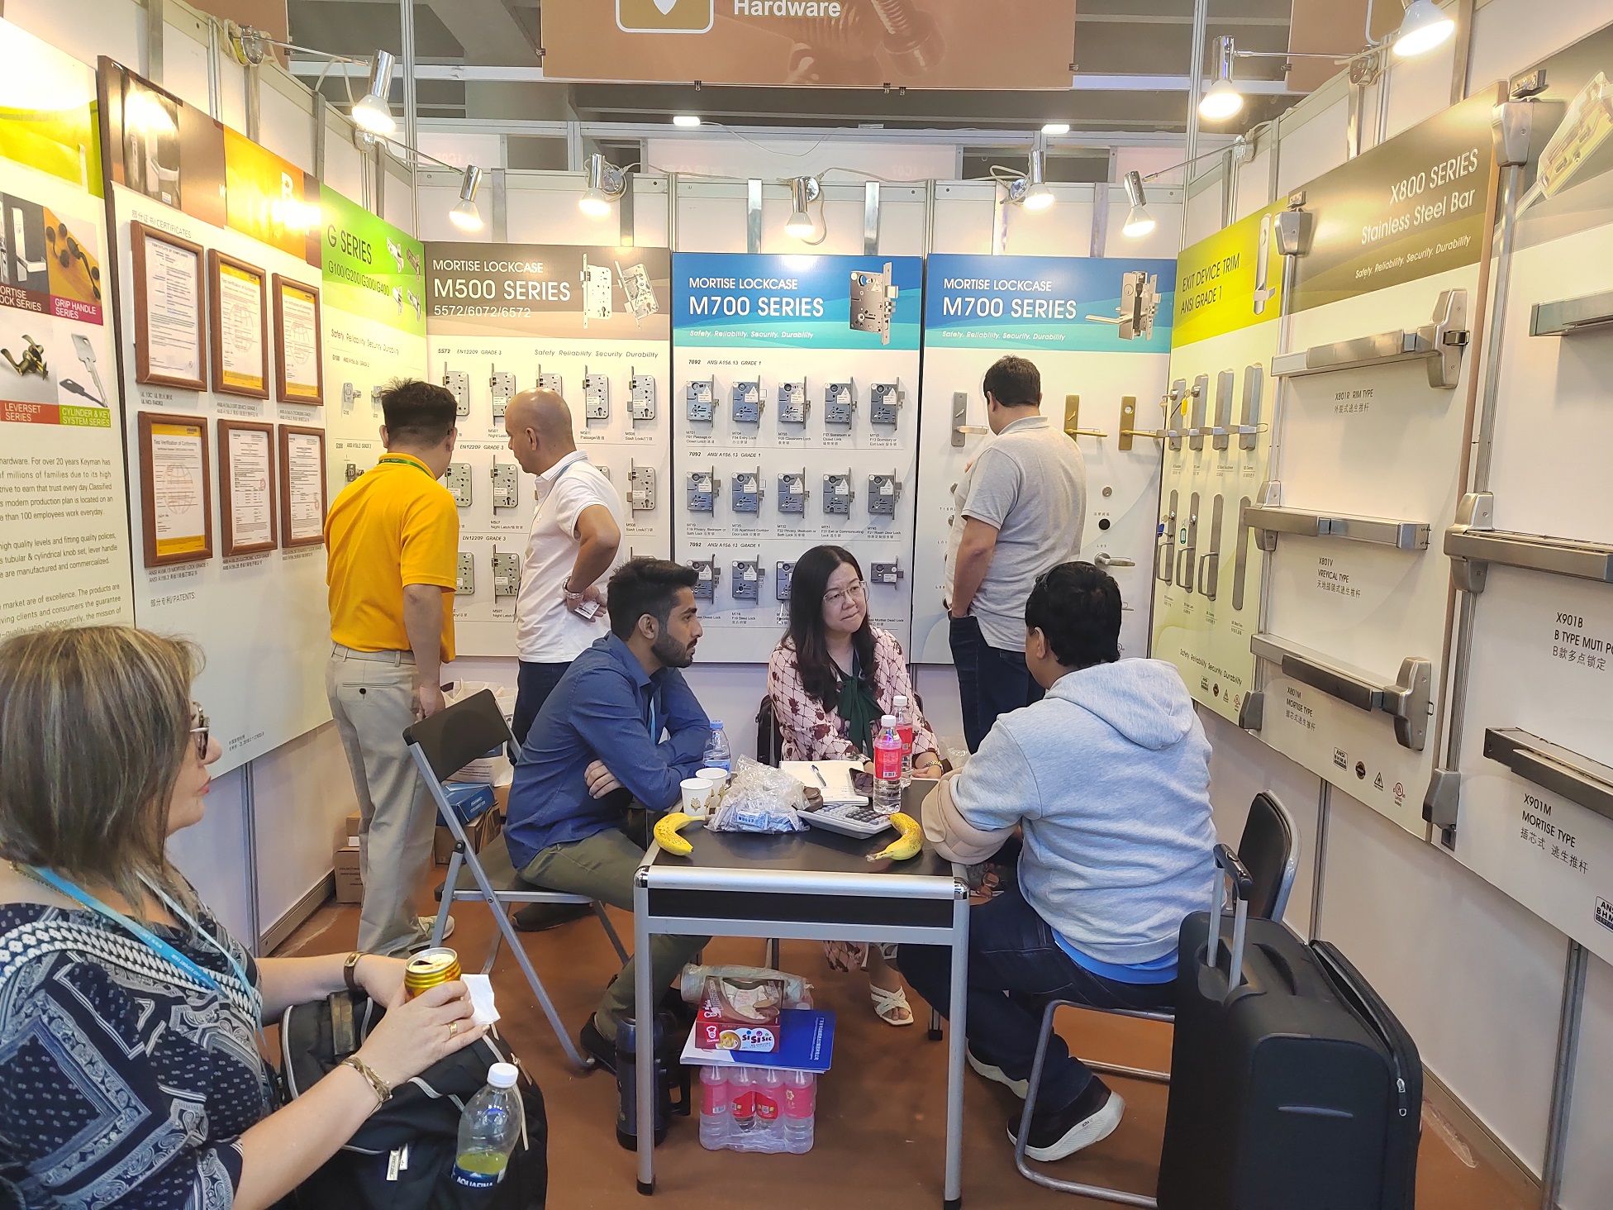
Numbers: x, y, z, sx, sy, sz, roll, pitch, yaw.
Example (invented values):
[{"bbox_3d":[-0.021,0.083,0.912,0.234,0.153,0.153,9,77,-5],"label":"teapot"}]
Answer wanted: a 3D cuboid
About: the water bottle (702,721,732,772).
[{"bbox_3d":[-0.214,0.350,2.586,0.064,0.155,0.064,1,8,0],"label":"water bottle"}]

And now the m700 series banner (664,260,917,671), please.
[{"bbox_3d":[-0.048,-0.559,4.275,0.972,1.605,0.030,1,8,-1],"label":"m700 series banner"}]

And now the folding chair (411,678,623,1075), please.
[{"bbox_3d":[-0.706,0.664,2.712,0.455,0.805,0.455,2,8,5],"label":"folding chair"}]

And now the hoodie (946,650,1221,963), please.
[{"bbox_3d":[0.571,0.409,2.255,0.460,0.610,0.530,7,10,37],"label":"hoodie"}]

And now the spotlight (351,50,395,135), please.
[{"bbox_3d":[-1.047,-1.238,2.592,0.107,0.185,0.107,18,0,-24],"label":"spotlight"}]

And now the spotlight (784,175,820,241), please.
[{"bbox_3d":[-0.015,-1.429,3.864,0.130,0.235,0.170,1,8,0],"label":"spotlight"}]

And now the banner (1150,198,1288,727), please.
[{"bbox_3d":[1.440,-0.490,3.796,0.030,1.610,0.955,1,8,-1],"label":"banner"}]

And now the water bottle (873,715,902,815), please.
[{"bbox_3d":[0.182,0.352,2.395,0.062,0.220,0.062,1,8,0],"label":"water bottle"}]

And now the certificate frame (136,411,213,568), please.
[{"bbox_3d":[-1.467,-0.270,2.505,0.025,0.342,0.245,1,8,0],"label":"certificate frame"}]

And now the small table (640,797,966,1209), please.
[{"bbox_3d":[0.002,0.798,2.374,0.642,0.675,0.632,1,8,2],"label":"small table"}]

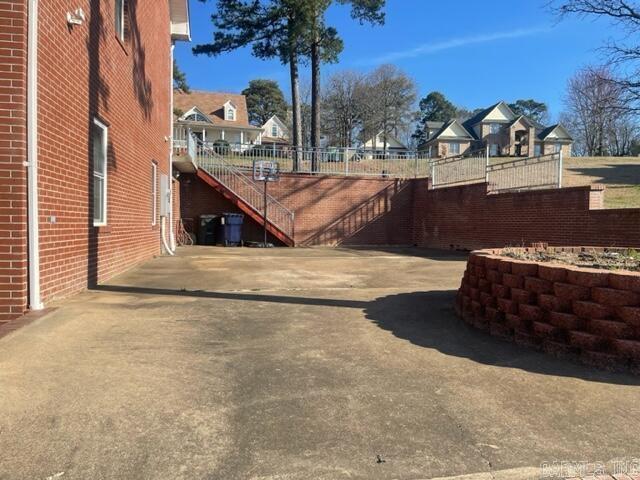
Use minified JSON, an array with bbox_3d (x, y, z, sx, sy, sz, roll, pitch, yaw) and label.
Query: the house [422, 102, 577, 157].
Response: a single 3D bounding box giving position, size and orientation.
[{"bbox_3d":[30.000,-19.000,85.500,23.500,10.000,14.500,0,2,-3],"label":"house"}]

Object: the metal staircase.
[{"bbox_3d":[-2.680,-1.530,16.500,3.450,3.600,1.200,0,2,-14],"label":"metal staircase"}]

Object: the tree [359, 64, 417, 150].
[{"bbox_3d":[9.700,-18.100,68.000,7.800,13.400,7.800,0,2,0],"label":"tree"}]

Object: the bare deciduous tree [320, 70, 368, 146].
[{"bbox_3d":[3.400,-18.400,70.000,6.800,12.500,6.800,0,2,0],"label":"bare deciduous tree"}]

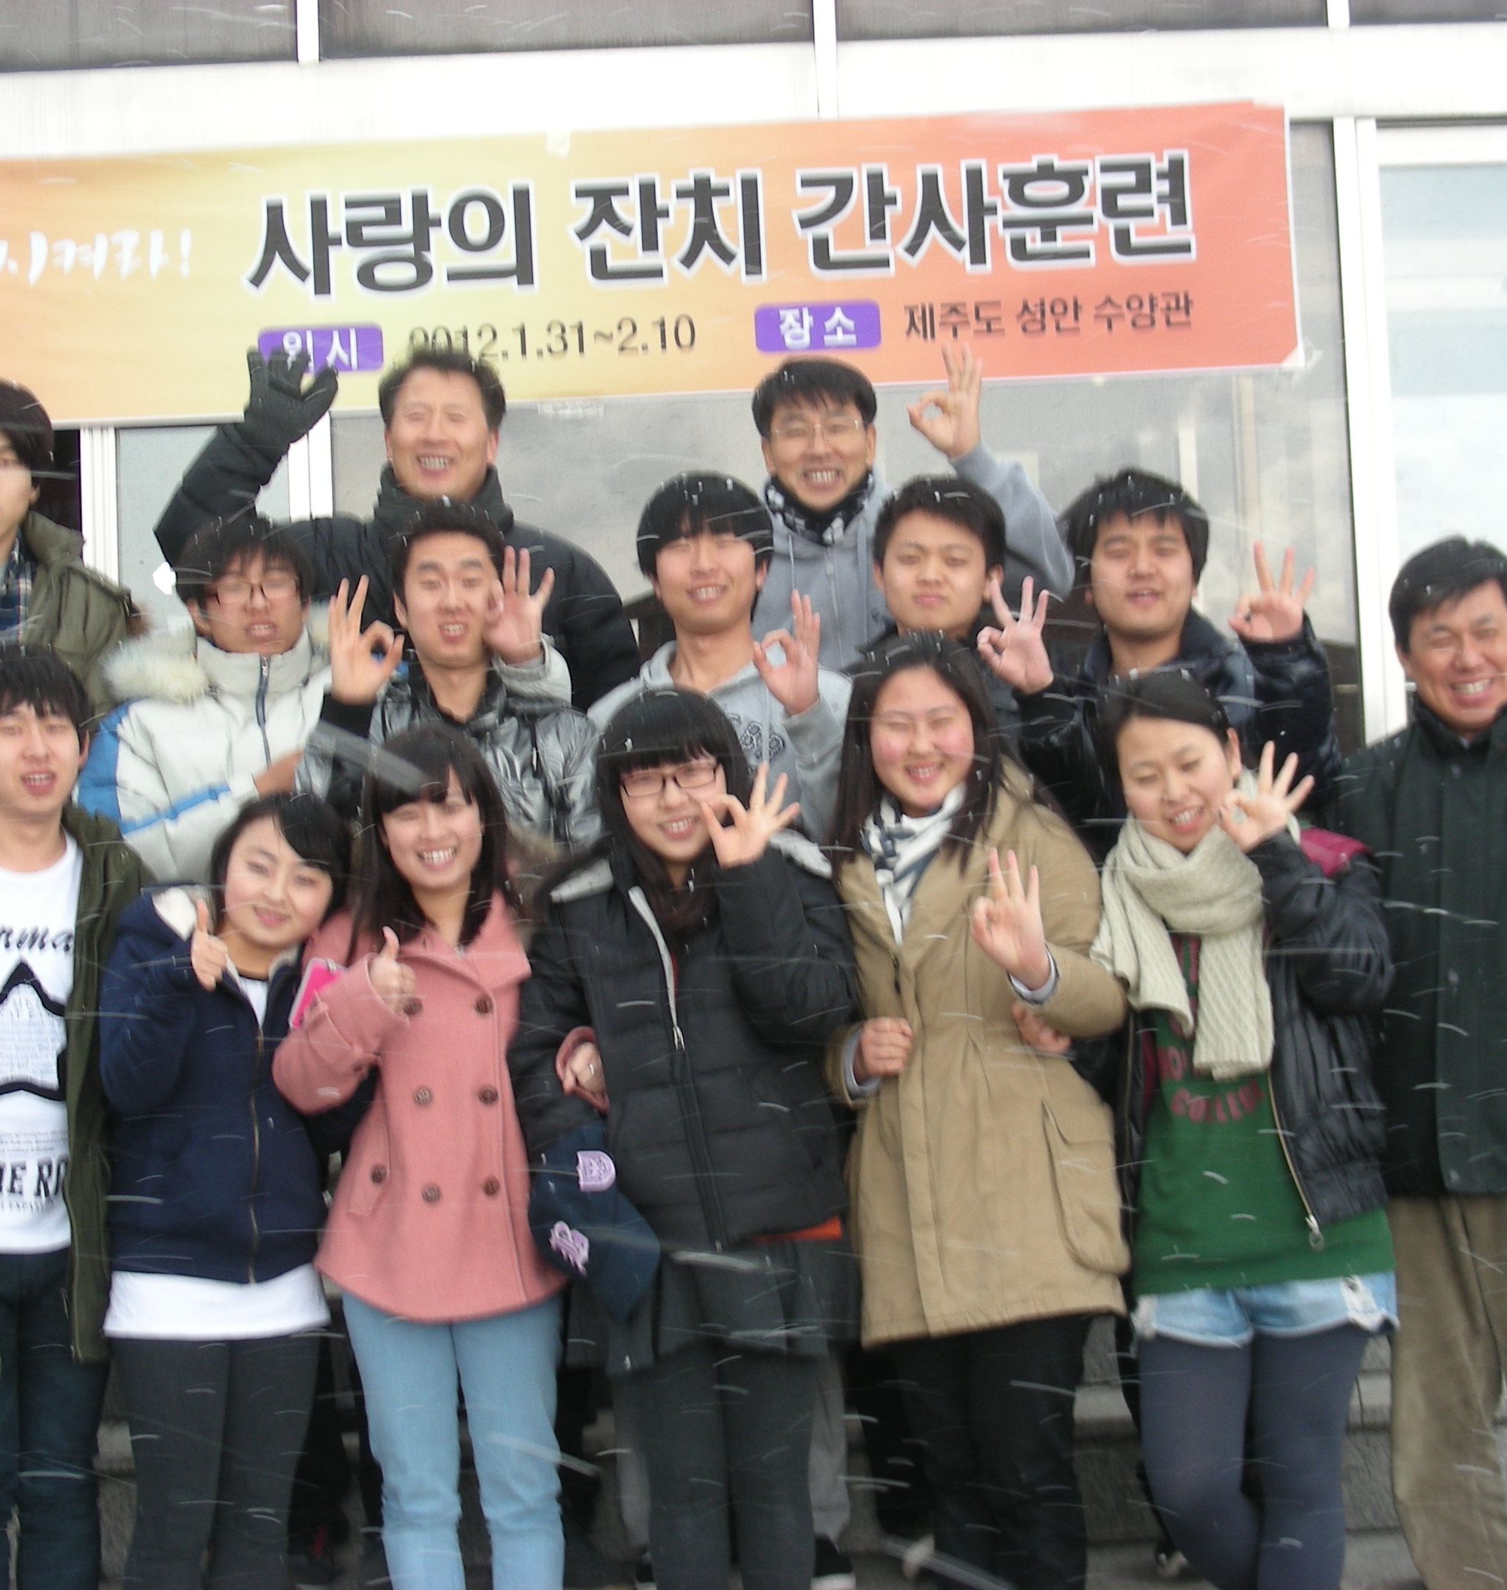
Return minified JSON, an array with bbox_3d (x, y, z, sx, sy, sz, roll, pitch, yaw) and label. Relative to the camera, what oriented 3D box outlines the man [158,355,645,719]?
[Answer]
[{"bbox_3d":[-0.539,0.145,5.630,0.780,1.730,0.420,-2,-3,-4],"label":"man"}]

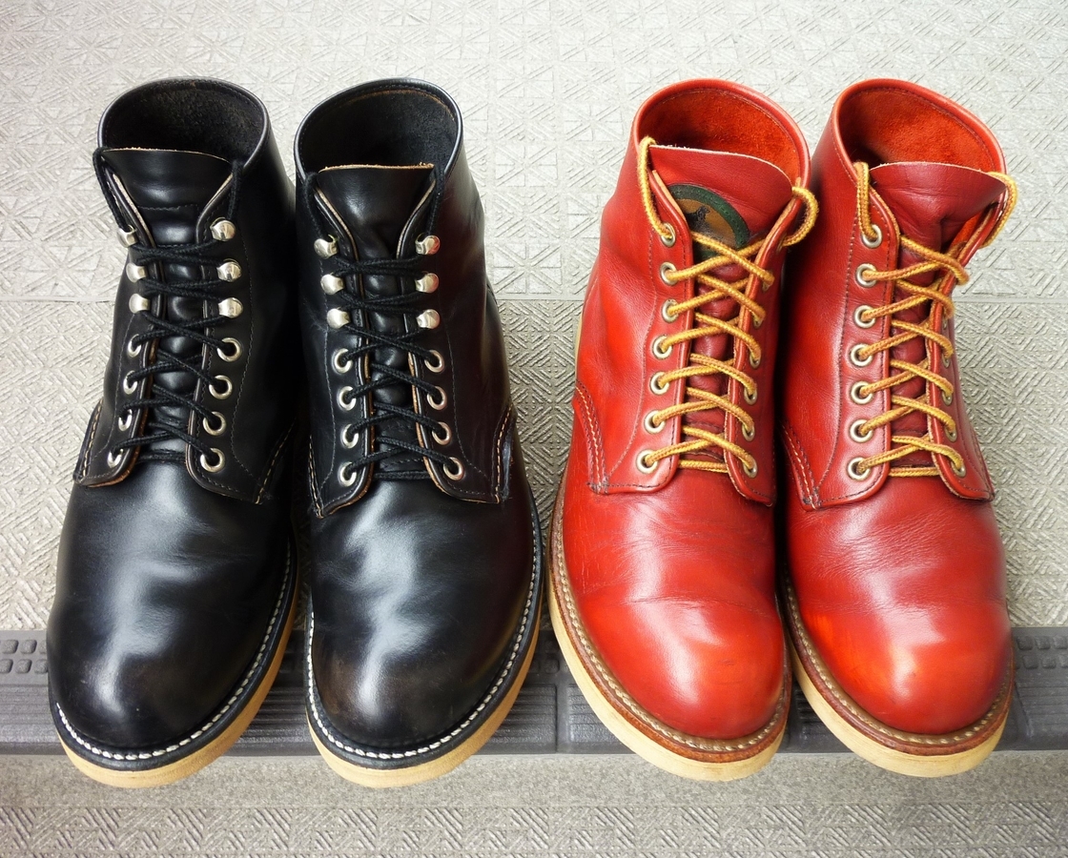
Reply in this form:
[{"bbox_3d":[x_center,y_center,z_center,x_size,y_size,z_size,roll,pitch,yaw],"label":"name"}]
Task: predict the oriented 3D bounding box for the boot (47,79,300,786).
[{"bbox_3d":[-0.176,-0.009,0.380,0.113,0.184,0.295,0,57,-1],"label":"boot"}]

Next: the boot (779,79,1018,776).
[{"bbox_3d":[0.186,-0.010,0.388,0.113,0.184,0.295,2,57,0],"label":"boot"}]

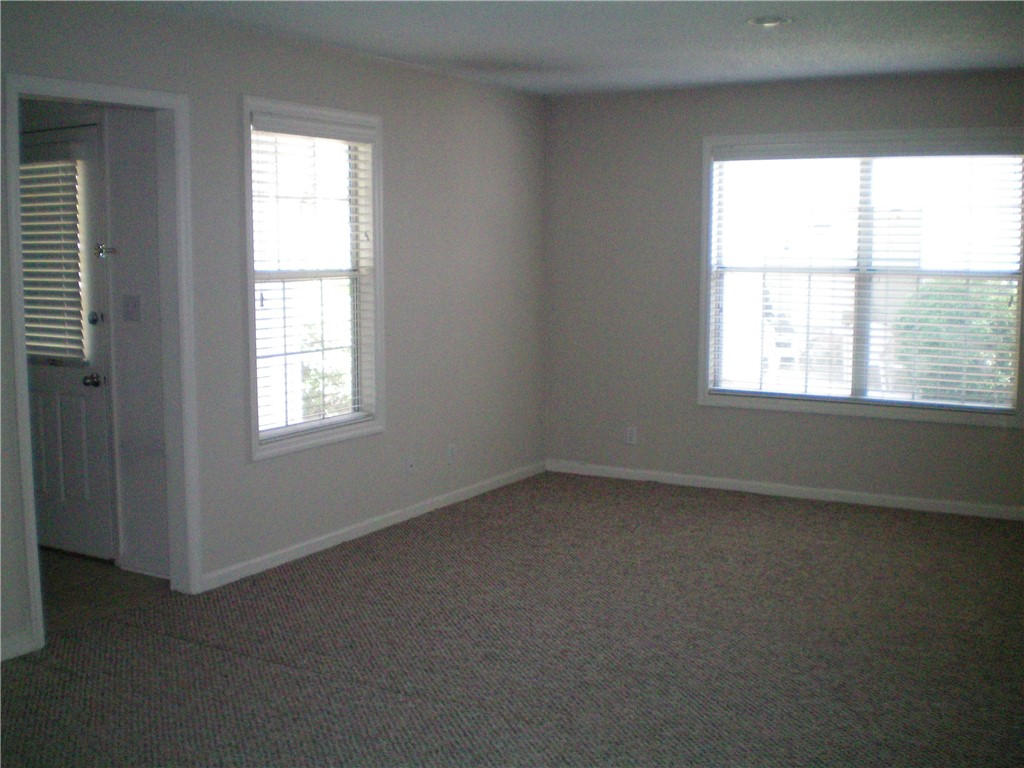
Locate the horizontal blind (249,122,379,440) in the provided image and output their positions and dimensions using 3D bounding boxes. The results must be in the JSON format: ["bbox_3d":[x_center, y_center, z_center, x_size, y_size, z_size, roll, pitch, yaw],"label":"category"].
[{"bbox_3d":[-0.939,-0.486,5.291,0.060,1.410,0.865,4,8,30],"label":"horizontal blind"}]

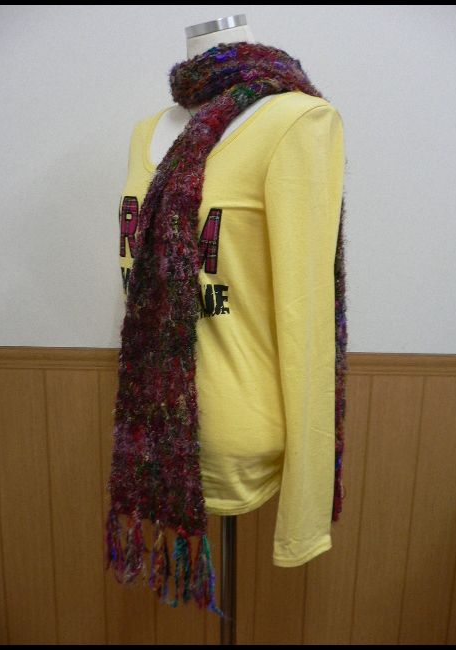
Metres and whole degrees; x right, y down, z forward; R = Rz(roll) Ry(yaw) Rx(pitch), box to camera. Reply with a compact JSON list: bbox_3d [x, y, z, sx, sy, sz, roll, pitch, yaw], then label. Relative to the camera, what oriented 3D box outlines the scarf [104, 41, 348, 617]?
[{"bbox_3d":[0.006,0.009,0.960,0.290,0.770,0.250,-11,18,-42],"label":"scarf"}]

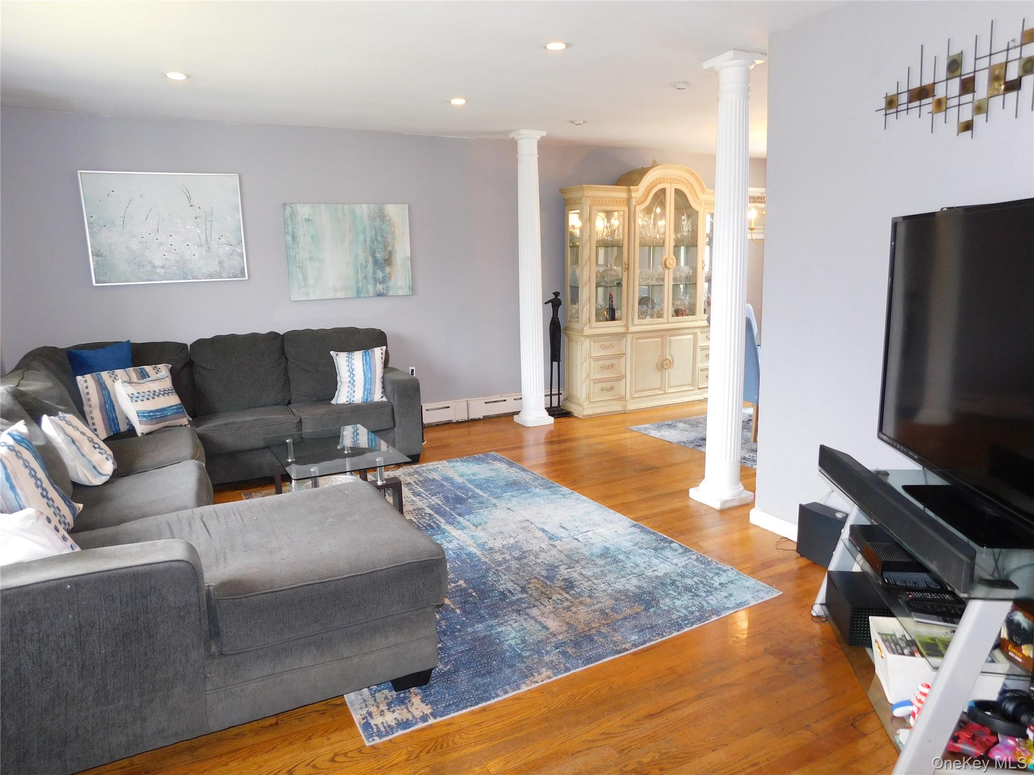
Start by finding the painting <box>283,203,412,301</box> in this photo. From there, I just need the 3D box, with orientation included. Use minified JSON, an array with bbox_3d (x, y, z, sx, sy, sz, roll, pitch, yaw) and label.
[{"bbox_3d":[-1.326,-1.086,5.487,0.990,0.737,0.035,-7,12,-28],"label":"painting"}]

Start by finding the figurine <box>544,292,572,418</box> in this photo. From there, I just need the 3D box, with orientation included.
[{"bbox_3d":[0.351,-0.305,6.330,0.215,1.143,0.220,-7,12,-28],"label":"figurine"}]

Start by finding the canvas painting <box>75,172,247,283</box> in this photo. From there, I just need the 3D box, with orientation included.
[{"bbox_3d":[-2.458,-1.123,4.848,0.993,0.750,0.030,-7,12,-28],"label":"canvas painting"}]

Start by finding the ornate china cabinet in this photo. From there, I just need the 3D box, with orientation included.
[{"bbox_3d":[1.306,-0.949,6.632,1.870,2.250,0.460,-7,12,-28],"label":"ornate china cabinet"}]

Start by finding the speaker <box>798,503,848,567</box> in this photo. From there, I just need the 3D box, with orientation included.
[{"bbox_3d":[1.467,0.700,3.211,0.130,0.260,0.280,-7,12,-28],"label":"speaker"}]

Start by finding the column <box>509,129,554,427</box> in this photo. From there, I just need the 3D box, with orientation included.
[{"bbox_3d":[0.120,-0.899,5.936,0.262,2.466,0.262,-7,12,-28],"label":"column"}]

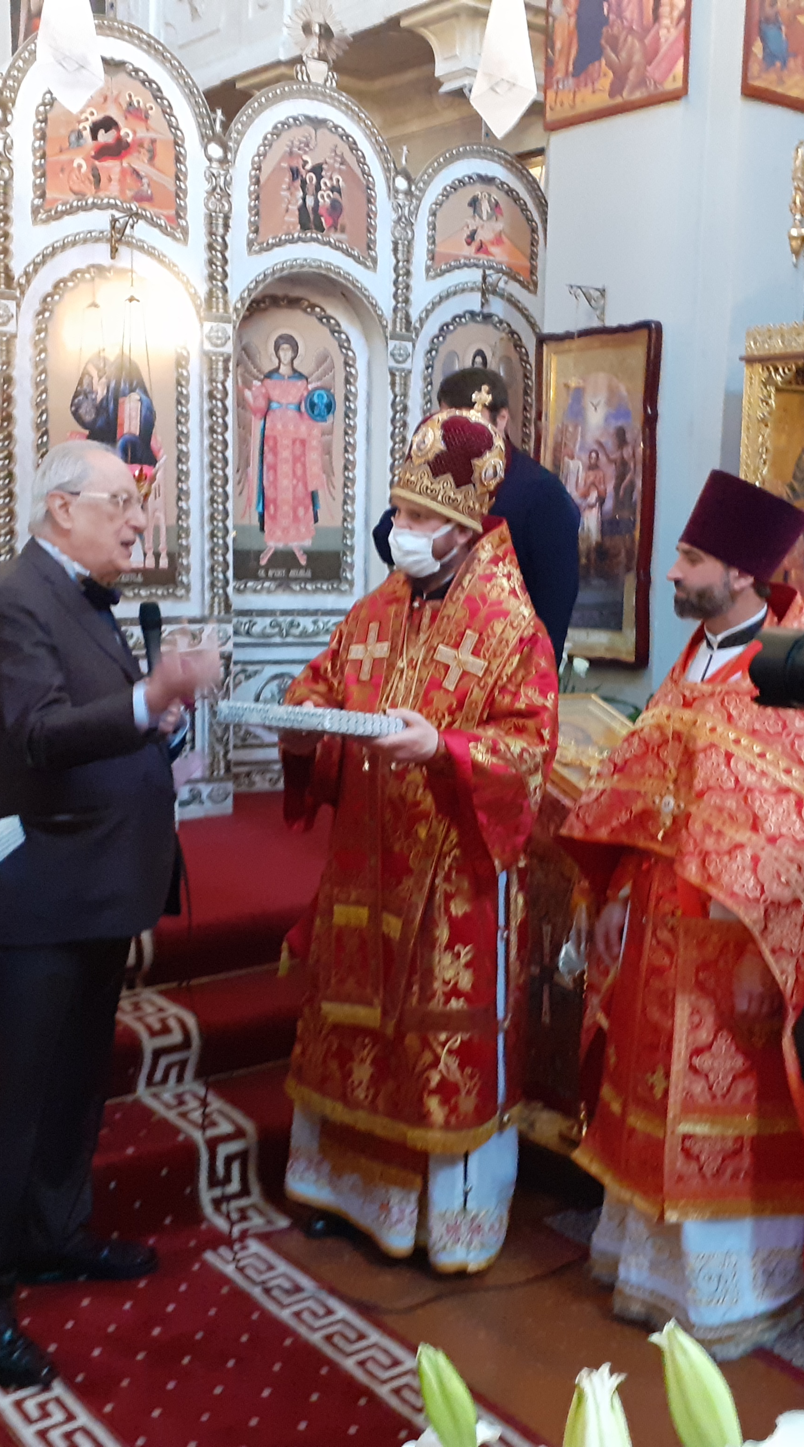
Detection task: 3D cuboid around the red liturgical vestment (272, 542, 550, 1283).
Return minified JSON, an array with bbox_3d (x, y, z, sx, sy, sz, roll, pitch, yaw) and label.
[{"bbox_3d":[0.046,0.386,3.287,0.610,1.590,0.510,5,7,37],"label":"red liturgical vestment"}]

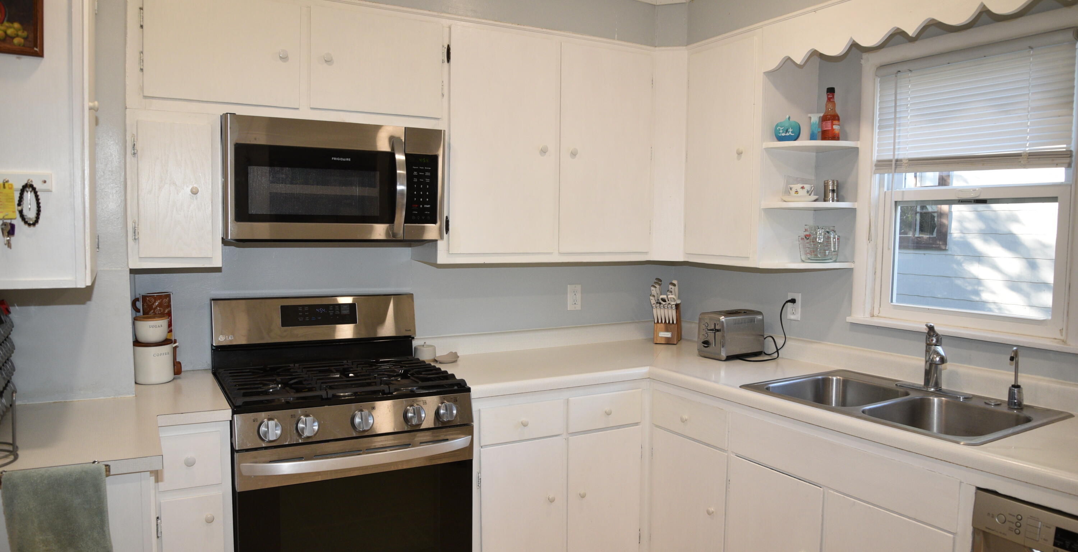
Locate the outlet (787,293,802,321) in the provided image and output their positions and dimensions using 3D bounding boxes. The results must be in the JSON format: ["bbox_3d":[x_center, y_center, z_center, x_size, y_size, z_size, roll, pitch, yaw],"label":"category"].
[{"bbox_3d":[1.080,0.130,3.050,0.012,0.115,0.069,-1,4,-29],"label":"outlet"}]

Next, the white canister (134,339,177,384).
[{"bbox_3d":[-1.280,0.285,2.389,0.118,0.130,0.118,3,4,40],"label":"white canister"}]

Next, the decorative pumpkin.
[{"bbox_3d":[0.931,-0.554,2.691,0.093,0.095,0.024,4,5,43],"label":"decorative pumpkin"}]

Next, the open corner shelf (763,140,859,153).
[{"bbox_3d":[1.049,-0.504,2.770,0.312,0.021,0.211,-1,4,-29],"label":"open corner shelf"}]

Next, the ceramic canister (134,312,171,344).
[{"bbox_3d":[-1.285,0.177,2.376,0.102,0.083,0.102,4,5,44],"label":"ceramic canister"}]

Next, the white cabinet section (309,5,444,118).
[{"bbox_3d":[-0.649,-0.768,2.729,0.504,0.354,0.310,-1,4,-29],"label":"white cabinet section"}]

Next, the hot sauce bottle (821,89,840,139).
[{"bbox_3d":[1.135,-0.623,2.795,0.072,0.221,0.072,-1,4,-29],"label":"hot sauce bottle"}]

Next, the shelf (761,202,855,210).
[{"bbox_3d":[1.021,-0.266,2.714,0.318,0.020,0.187,-1,4,-30],"label":"shelf"}]

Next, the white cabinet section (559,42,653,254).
[{"bbox_3d":[0.224,-0.543,3.234,0.481,0.884,0.310,-1,4,-29],"label":"white cabinet section"}]

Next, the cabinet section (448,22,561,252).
[{"bbox_3d":[-0.208,-0.535,2.993,0.489,0.887,0.310,-1,4,-29],"label":"cabinet section"}]

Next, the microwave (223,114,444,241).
[{"bbox_3d":[-0.767,-0.335,2.661,0.755,0.415,0.388,-1,4,-29],"label":"microwave"}]

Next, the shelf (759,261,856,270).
[{"bbox_3d":[1.046,-0.041,2.796,0.312,0.021,0.206,-1,4,-29],"label":"shelf"}]

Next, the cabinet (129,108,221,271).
[{"bbox_3d":[-1.239,-0.282,2.441,0.279,0.504,0.318,-1,4,-29],"label":"cabinet"}]

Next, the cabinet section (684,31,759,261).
[{"bbox_3d":[0.887,-0.529,3.081,0.310,0.894,0.411,-1,4,-29],"label":"cabinet section"}]

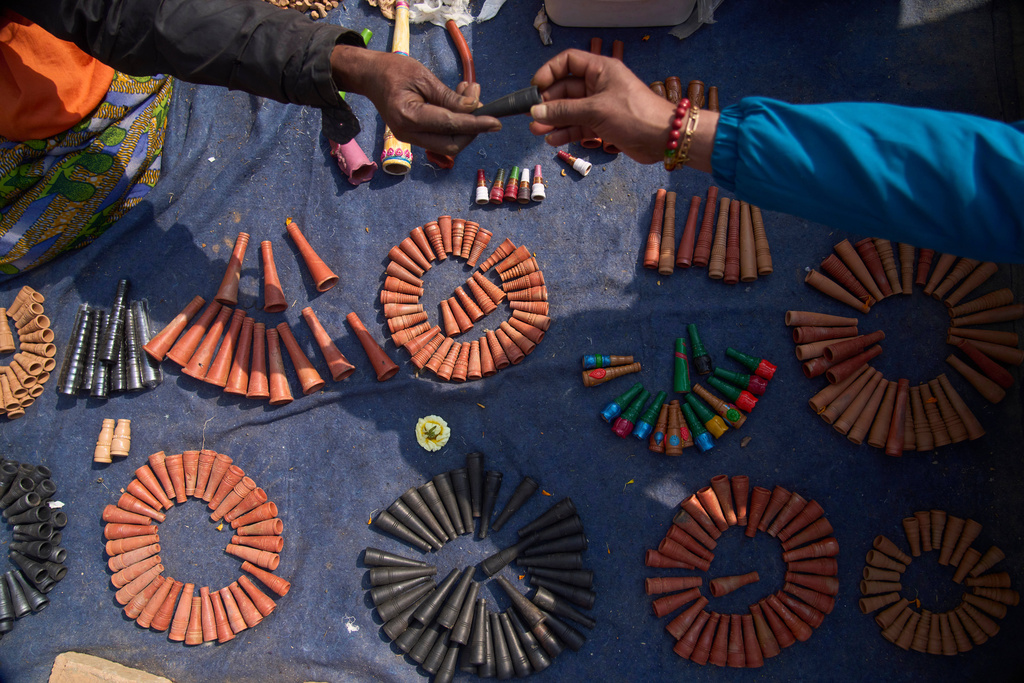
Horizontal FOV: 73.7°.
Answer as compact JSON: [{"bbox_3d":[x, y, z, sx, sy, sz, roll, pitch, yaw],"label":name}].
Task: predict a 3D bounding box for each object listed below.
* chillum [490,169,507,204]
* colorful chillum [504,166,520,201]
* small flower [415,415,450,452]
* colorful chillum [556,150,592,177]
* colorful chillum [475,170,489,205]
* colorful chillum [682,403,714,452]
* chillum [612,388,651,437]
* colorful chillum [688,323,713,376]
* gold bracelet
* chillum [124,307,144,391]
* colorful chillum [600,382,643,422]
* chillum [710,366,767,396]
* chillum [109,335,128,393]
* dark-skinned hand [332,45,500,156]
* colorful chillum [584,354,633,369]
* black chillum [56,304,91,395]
[{"bbox_3d":[-0.018,-0.234,1.029,0.019,0.019,0.053,7,75,1],"label":"chillum"},{"bbox_3d":[0.003,-0.248,1.069,0.021,0.021,0.055,7,79,5],"label":"colorful chillum"},{"bbox_3d":[-0.112,0.130,0.960,0.049,0.024,0.052,0,80,0],"label":"small flower"},{"bbox_3d":[0.097,-0.281,1.065,0.054,0.021,0.021,33,87,12],"label":"colorful chillum"},{"bbox_3d":[-0.045,-0.234,1.029,0.019,0.019,0.053,-3,75,0],"label":"colorful chillum"},{"bbox_3d":[0.262,0.120,0.963,0.023,0.023,0.070,-26,80,-4],"label":"colorful chillum"},{"bbox_3d":[0.172,0.101,0.966,0.024,0.024,0.075,35,80,5],"label":"chillum"},{"bbox_3d":[0.268,0.011,0.984,0.024,0.024,0.072,-10,75,-2],"label":"colorful chillum"},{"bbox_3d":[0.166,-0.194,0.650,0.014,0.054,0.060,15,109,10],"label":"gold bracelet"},{"bbox_3d":[-0.545,0.011,0.980,0.023,0.023,0.119,-9,80,-1],"label":"chillum"},{"bbox_3d":[0.159,0.086,0.972,0.070,0.022,0.022,-41,82,-11],"label":"colorful chillum"},{"bbox_3d":[0.337,0.057,1.007,0.074,0.025,0.025,21,86,12],"label":"chillum"},{"bbox_3d":[-0.563,0.015,0.980,0.022,0.022,0.110,-5,80,-1],"label":"chillum"},{"bbox_3d":[-0.106,-0.254,0.745,0.185,0.090,0.085,19,81,3],"label":"dark-skinned hand"},{"bbox_3d":[0.139,0.027,0.983,0.072,0.018,0.018,-3,80,-4],"label":"colorful chillum"},{"bbox_3d":[-0.697,0.013,1.094,0.027,0.027,0.144,4,82,5],"label":"black chillum"}]

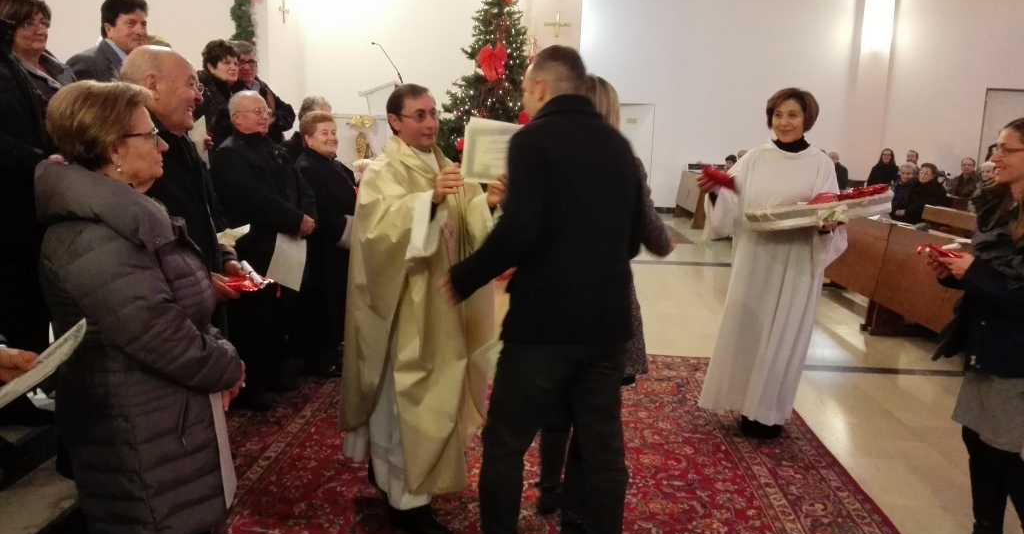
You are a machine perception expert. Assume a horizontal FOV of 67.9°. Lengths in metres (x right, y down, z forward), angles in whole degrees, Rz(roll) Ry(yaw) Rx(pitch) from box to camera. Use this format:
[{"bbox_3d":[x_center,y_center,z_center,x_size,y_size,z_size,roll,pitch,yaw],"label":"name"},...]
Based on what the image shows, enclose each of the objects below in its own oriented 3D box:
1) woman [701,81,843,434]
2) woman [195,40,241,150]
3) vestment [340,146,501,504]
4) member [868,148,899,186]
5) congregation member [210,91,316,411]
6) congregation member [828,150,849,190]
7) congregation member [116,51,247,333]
[{"bbox_3d":[1.294,-0.003,3.740,0.700,1.690,0.520,6,11,23],"label":"woman"},{"bbox_3d":[-1.619,-0.402,4.152,0.380,1.580,0.500,6,11,24],"label":"woman"},{"bbox_3d":[-0.356,0.190,2.839,0.540,1.310,0.660,8,12,30],"label":"vestment"},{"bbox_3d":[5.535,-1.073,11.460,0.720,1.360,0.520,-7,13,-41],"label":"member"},{"bbox_3d":[-1.259,-0.068,3.905,0.440,1.630,0.560,4,10,11],"label":"congregation member"},{"bbox_3d":[5.088,-1.197,12.253,0.720,1.300,0.500,-2,11,-22],"label":"congregation member"},{"bbox_3d":[-1.046,0.177,2.394,0.480,1.690,0.540,-1,10,-13],"label":"congregation member"}]

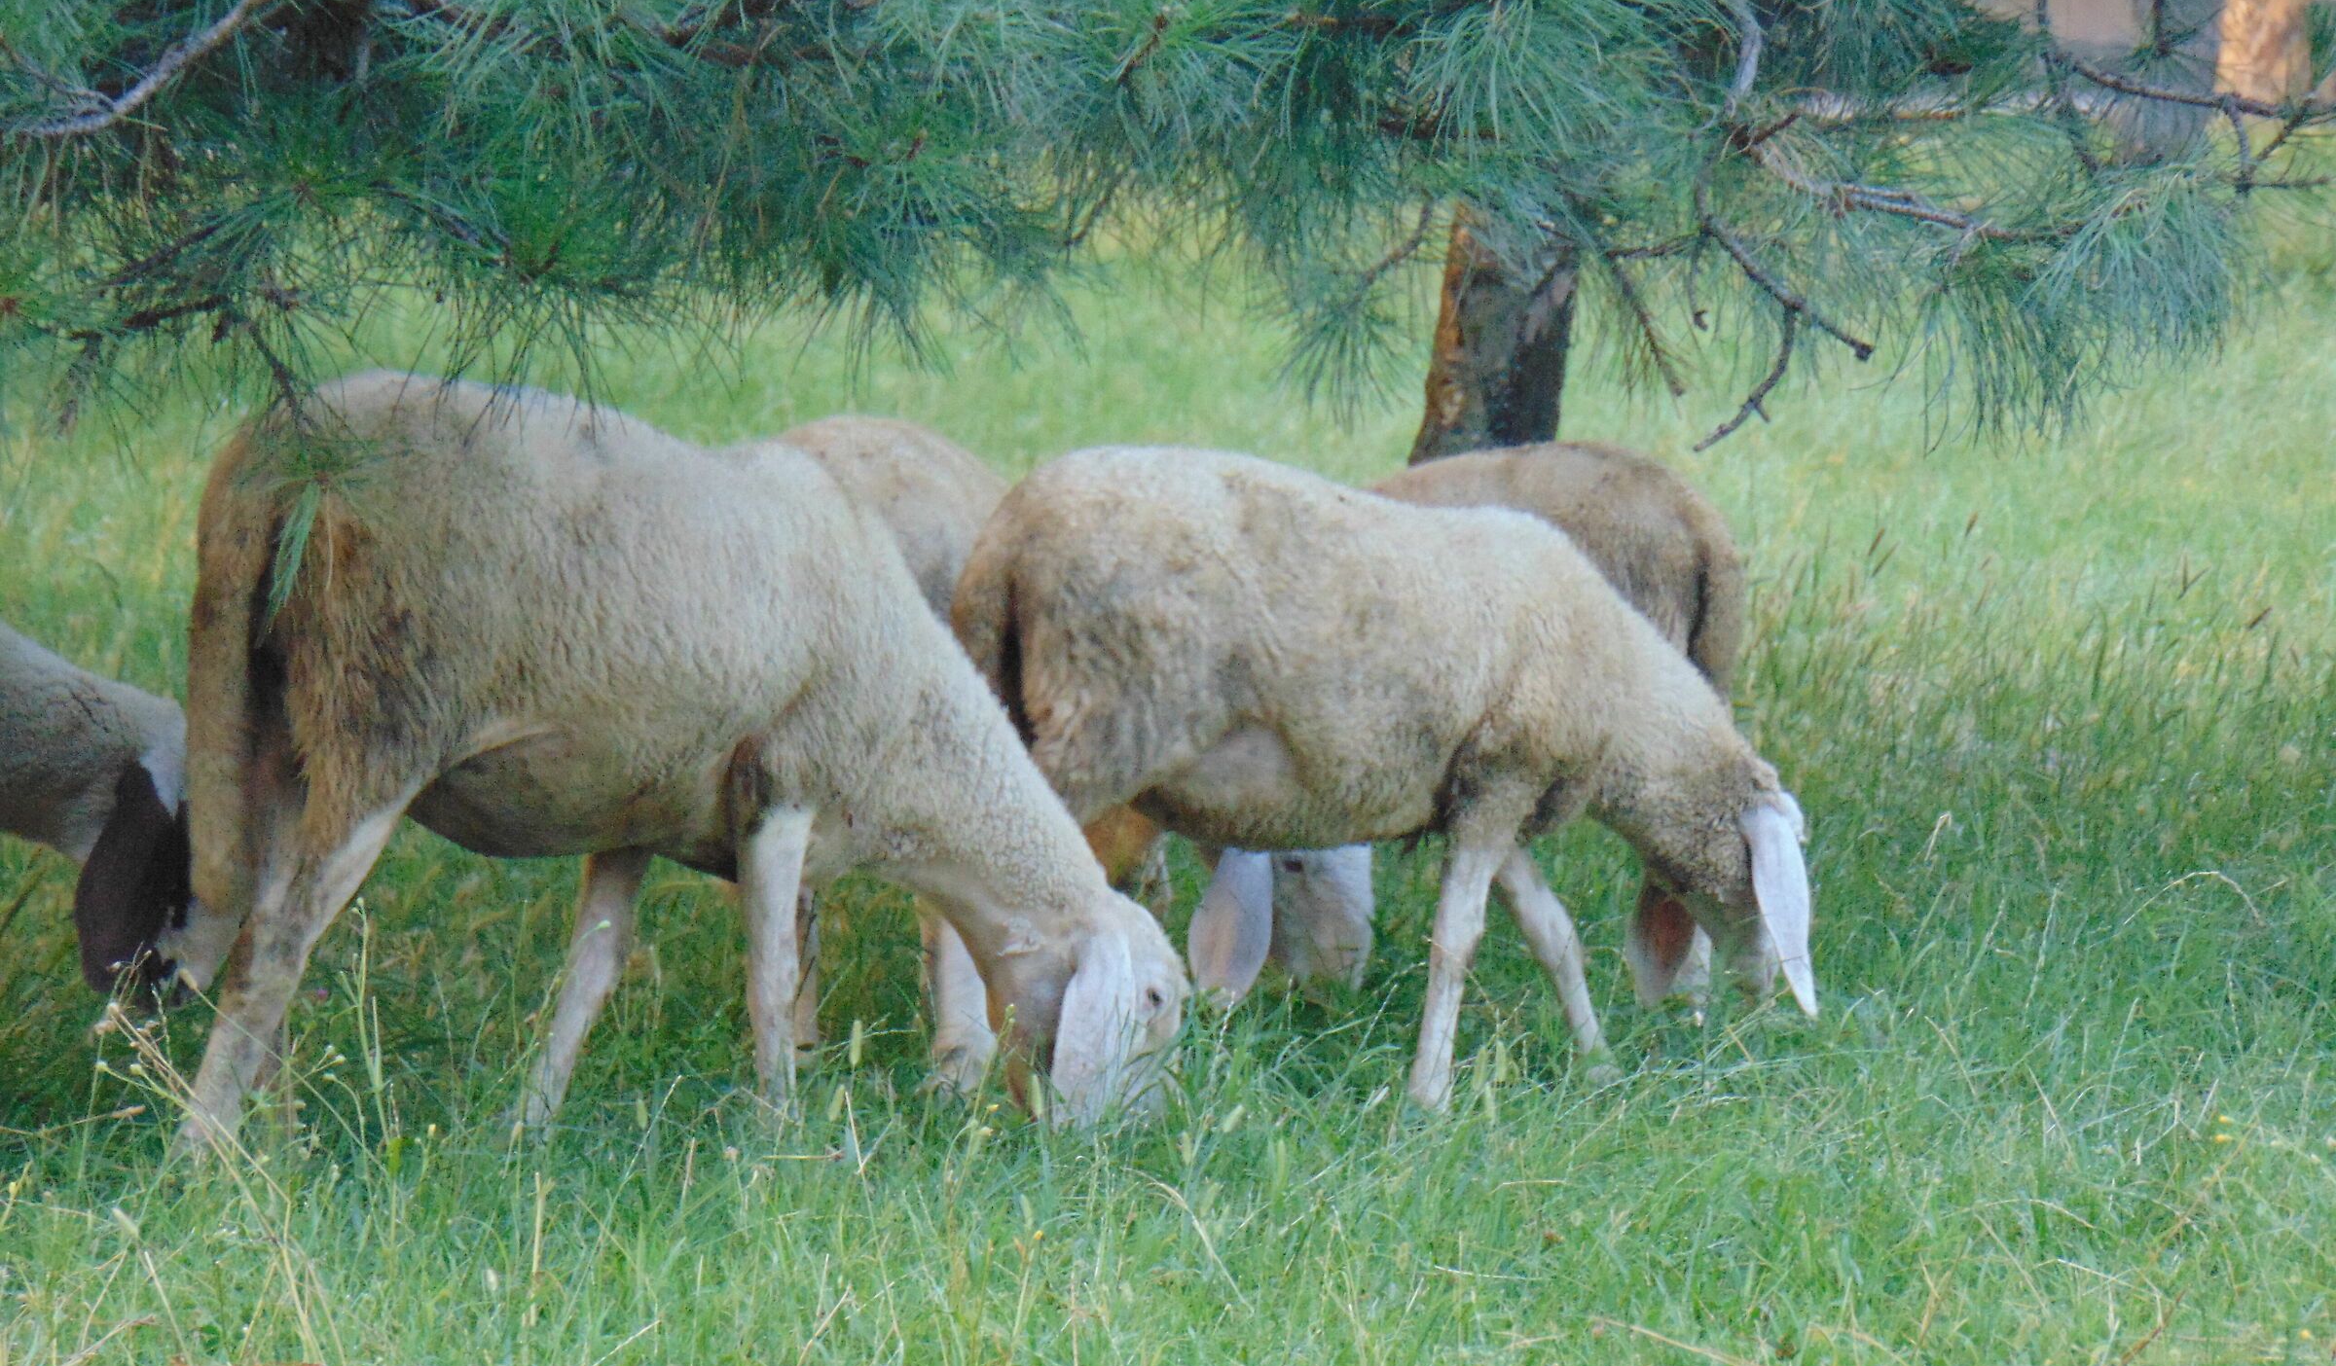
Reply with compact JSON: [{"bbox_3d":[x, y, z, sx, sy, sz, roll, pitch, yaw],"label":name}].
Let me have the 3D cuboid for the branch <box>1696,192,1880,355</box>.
[{"bbox_3d":[0.622,-0.410,17.000,0.182,0.167,0.100,0,3,0],"label":"branch"}]

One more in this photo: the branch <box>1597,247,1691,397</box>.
[{"bbox_3d":[0.480,-0.363,17.000,0.094,0.151,0.060,0,3,0],"label":"branch"}]

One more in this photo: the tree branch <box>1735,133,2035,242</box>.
[{"bbox_3d":[0.726,-0.499,17.000,0.302,0.110,0.130,0,3,0],"label":"tree branch"}]

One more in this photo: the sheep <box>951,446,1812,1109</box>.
[{"bbox_3d":[0.229,0.110,18.000,1.000,0.730,0.340,-2,4,-27],"label":"sheep"}]

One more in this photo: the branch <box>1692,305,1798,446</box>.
[{"bbox_3d":[0.582,-0.307,17.000,0.103,0.145,0.070,0,3,0],"label":"branch"}]

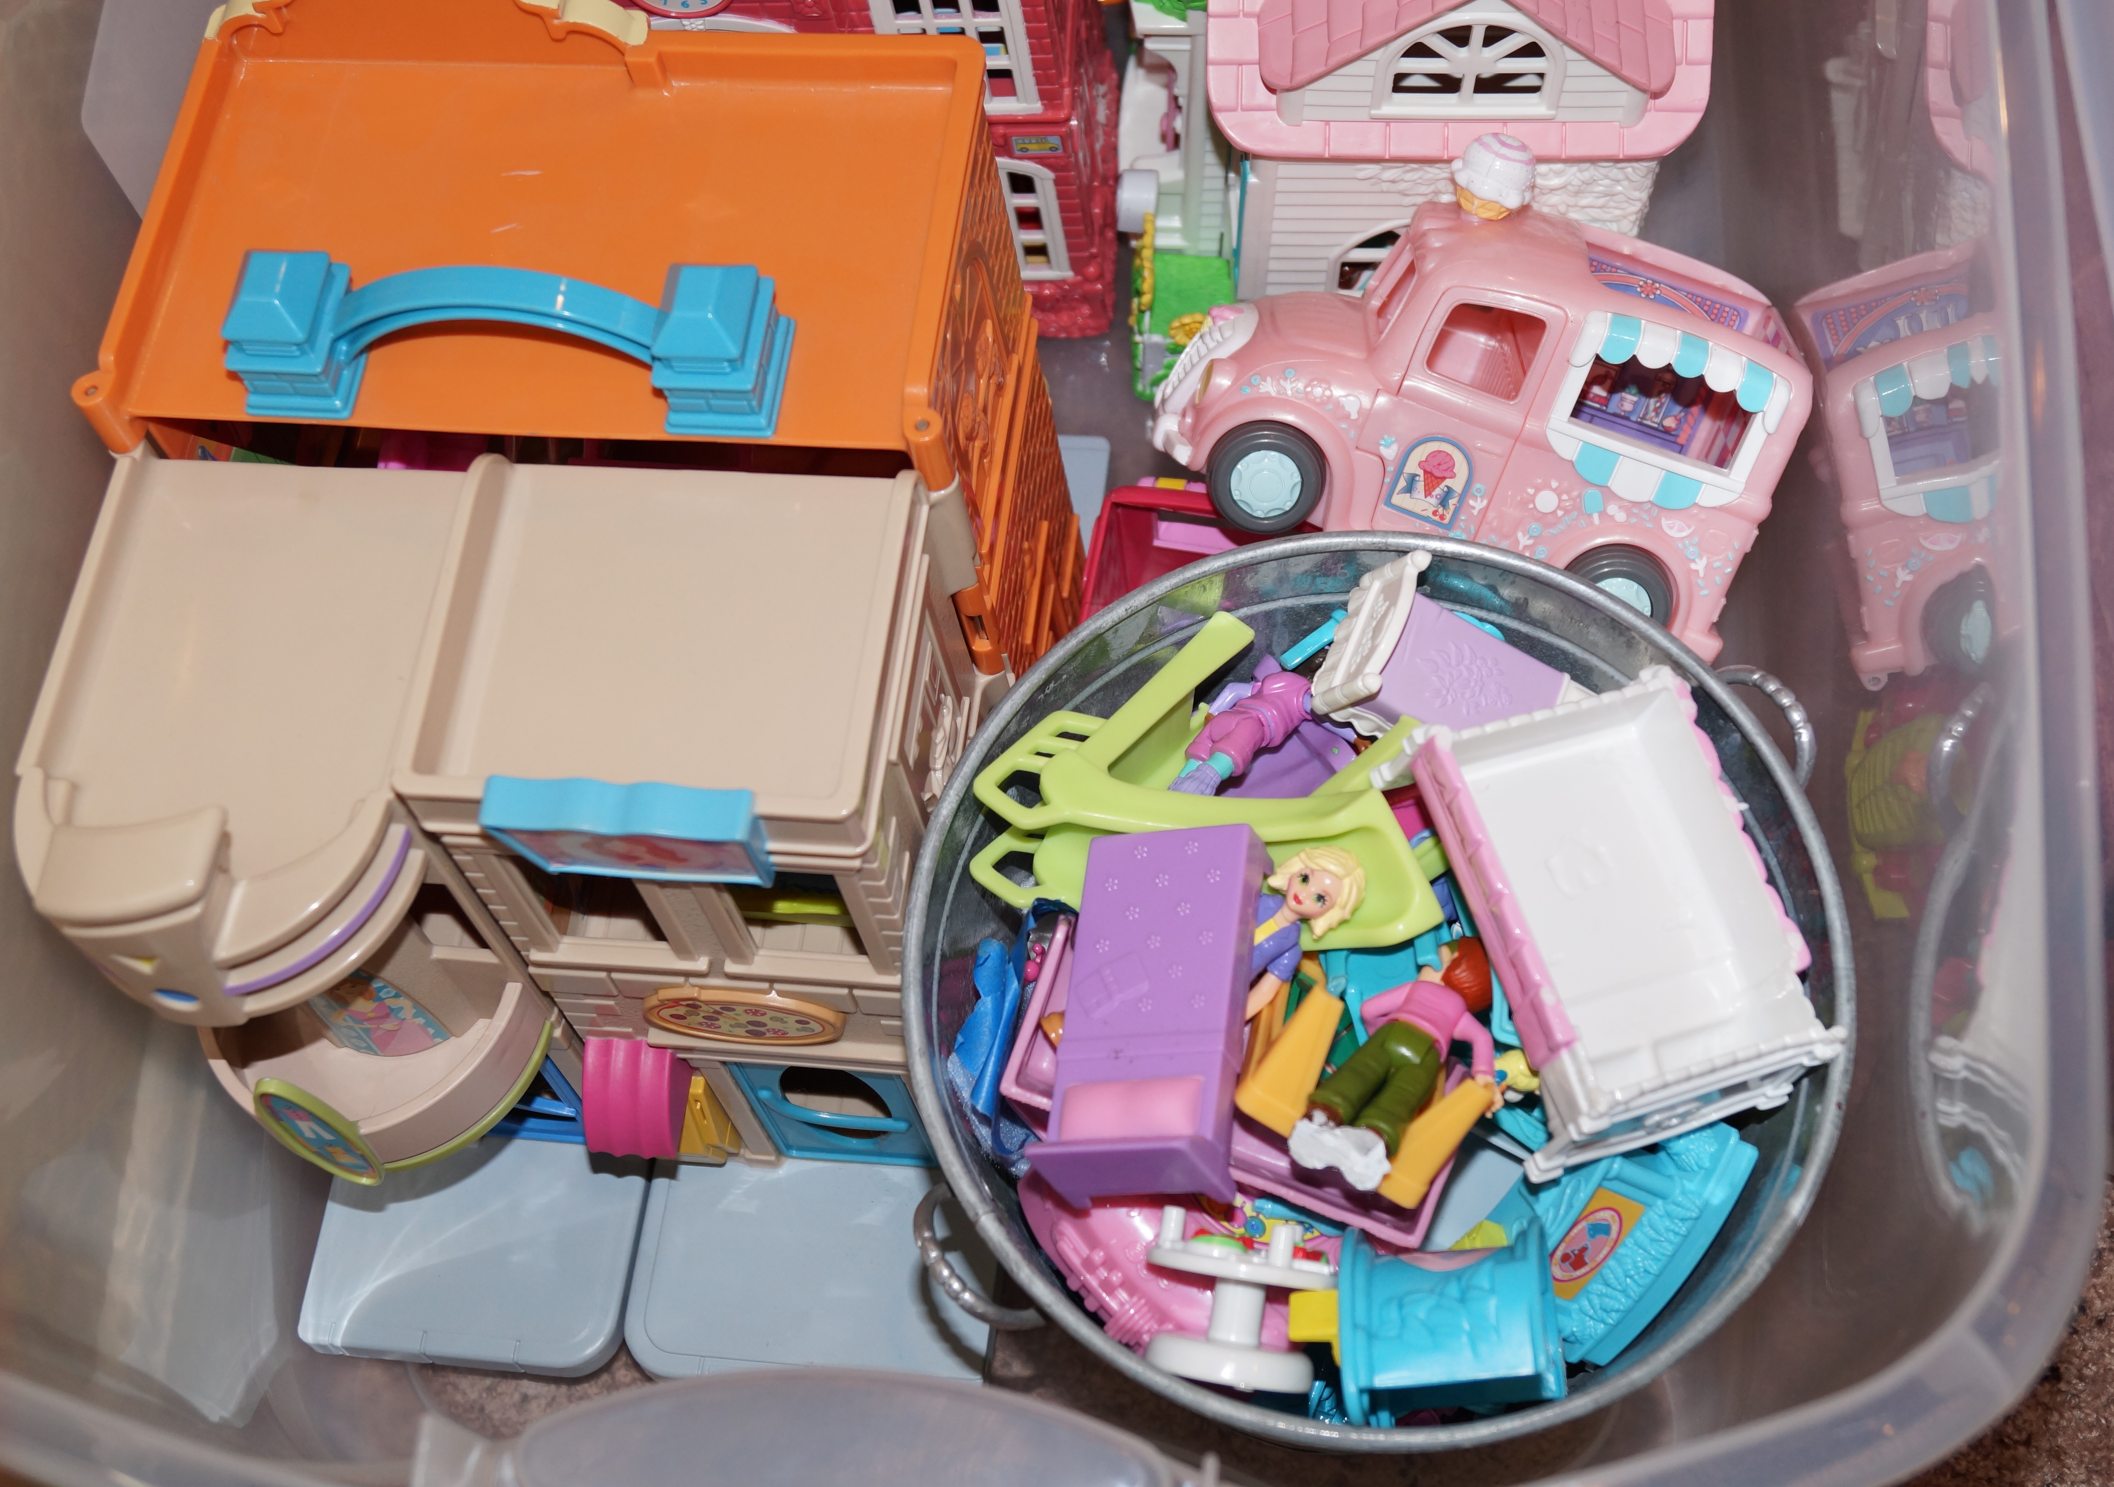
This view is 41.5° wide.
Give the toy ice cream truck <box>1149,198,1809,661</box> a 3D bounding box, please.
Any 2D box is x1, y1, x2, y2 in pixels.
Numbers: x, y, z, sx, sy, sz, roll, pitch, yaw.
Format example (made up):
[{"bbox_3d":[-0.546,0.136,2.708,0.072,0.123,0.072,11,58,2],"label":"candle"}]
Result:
[{"bbox_3d":[0.150,-0.128,0.988,0.210,0.134,0.104,19,24,2],"label":"toy ice cream truck"}]

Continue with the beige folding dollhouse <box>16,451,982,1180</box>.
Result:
[{"bbox_3d":[-0.155,0.059,0.915,0.258,0.290,0.180,3,62,9],"label":"beige folding dollhouse"}]

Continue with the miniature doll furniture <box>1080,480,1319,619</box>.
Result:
[{"bbox_3d":[0.058,-0.037,1.022,0.084,0.105,0.082,3,62,9],"label":"miniature doll furniture"}]

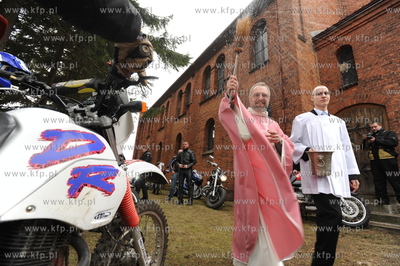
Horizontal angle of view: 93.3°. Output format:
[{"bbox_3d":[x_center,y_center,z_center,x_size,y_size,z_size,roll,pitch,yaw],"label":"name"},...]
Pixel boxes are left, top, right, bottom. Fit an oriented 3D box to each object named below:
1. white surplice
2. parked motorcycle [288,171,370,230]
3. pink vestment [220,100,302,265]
[{"bbox_3d":[1.268,0.192,1.930,0.670,0.910,0.420,2,-15,5],"label":"white surplice"},{"bbox_3d":[2.318,1.381,4.221,2.250,1.120,0.850,-5,-16,27],"label":"parked motorcycle"},{"bbox_3d":[0.496,0.320,1.600,0.680,1.350,0.520,0,-15,11],"label":"pink vestment"}]

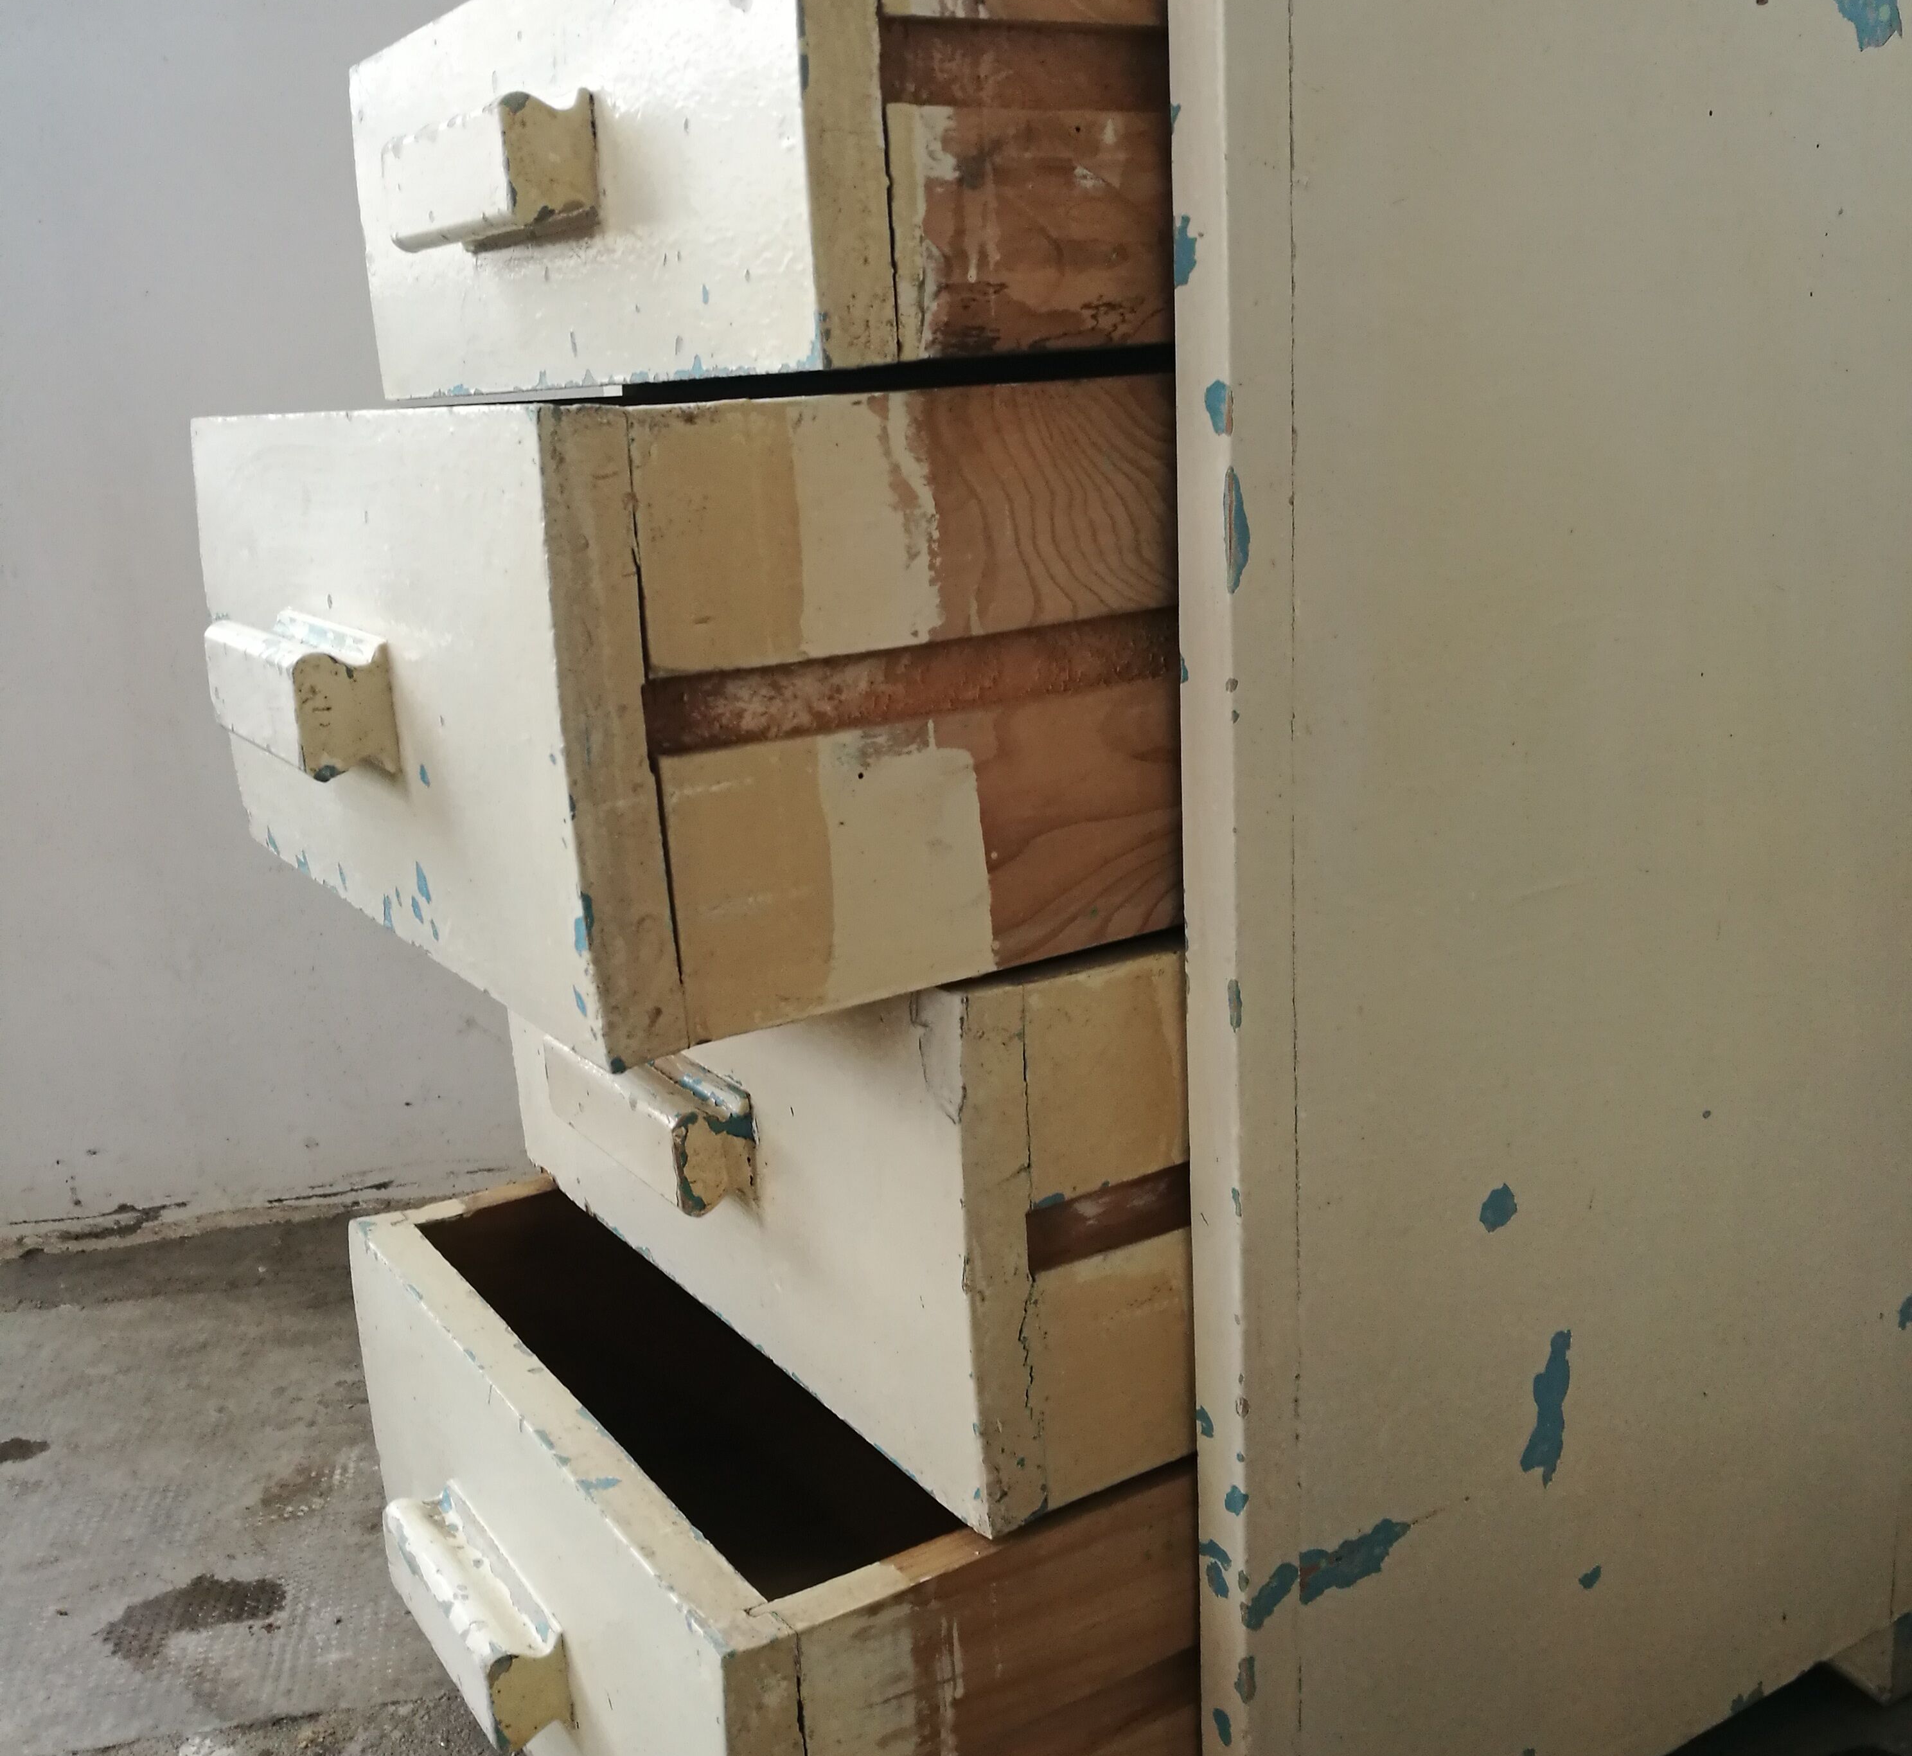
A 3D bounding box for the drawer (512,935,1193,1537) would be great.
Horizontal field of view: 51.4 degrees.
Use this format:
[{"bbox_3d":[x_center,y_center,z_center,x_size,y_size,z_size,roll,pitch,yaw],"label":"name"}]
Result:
[{"bbox_3d":[0.035,0.066,0.935,0.416,0.196,0.435,-11,16,-31],"label":"drawer"}]

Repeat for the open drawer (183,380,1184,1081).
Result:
[{"bbox_3d":[-0.075,-0.105,0.827,0.416,0.188,0.435,-12,17,-30],"label":"open drawer"}]

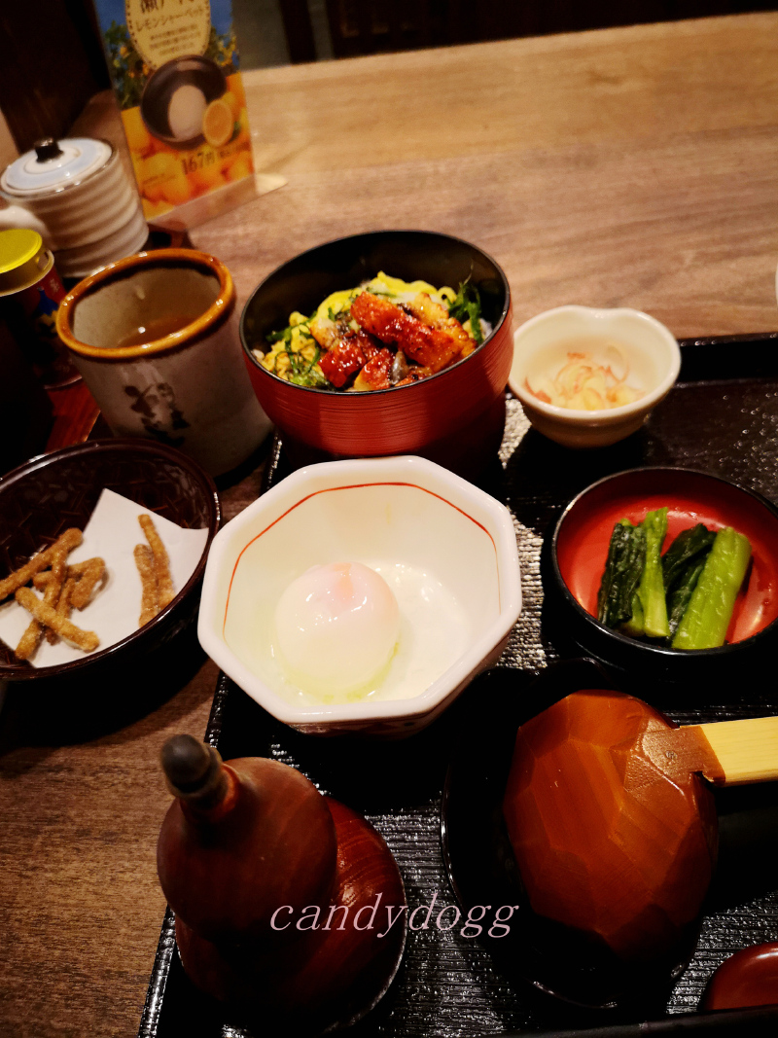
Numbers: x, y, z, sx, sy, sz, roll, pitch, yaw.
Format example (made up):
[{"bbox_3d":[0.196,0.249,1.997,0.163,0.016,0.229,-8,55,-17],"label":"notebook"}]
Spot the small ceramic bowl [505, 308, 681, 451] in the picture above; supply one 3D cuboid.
[{"bbox_3d":[0.093,-0.060,0.377,0.078,0.040,0.075,-4,50,5],"label":"small ceramic bowl"}]

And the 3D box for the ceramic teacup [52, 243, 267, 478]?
[{"bbox_3d":[-0.104,-0.073,0.396,0.083,0.081,0.083,-4,50,5],"label":"ceramic teacup"}]

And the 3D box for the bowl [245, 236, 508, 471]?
[{"bbox_3d":[-0.004,-0.076,0.390,0.124,0.065,0.124,-4,50,5],"label":"bowl"}]

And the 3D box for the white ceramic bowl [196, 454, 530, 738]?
[{"bbox_3d":[-0.008,0.035,0.309,0.113,0.048,0.113,-5,50,4],"label":"white ceramic bowl"}]

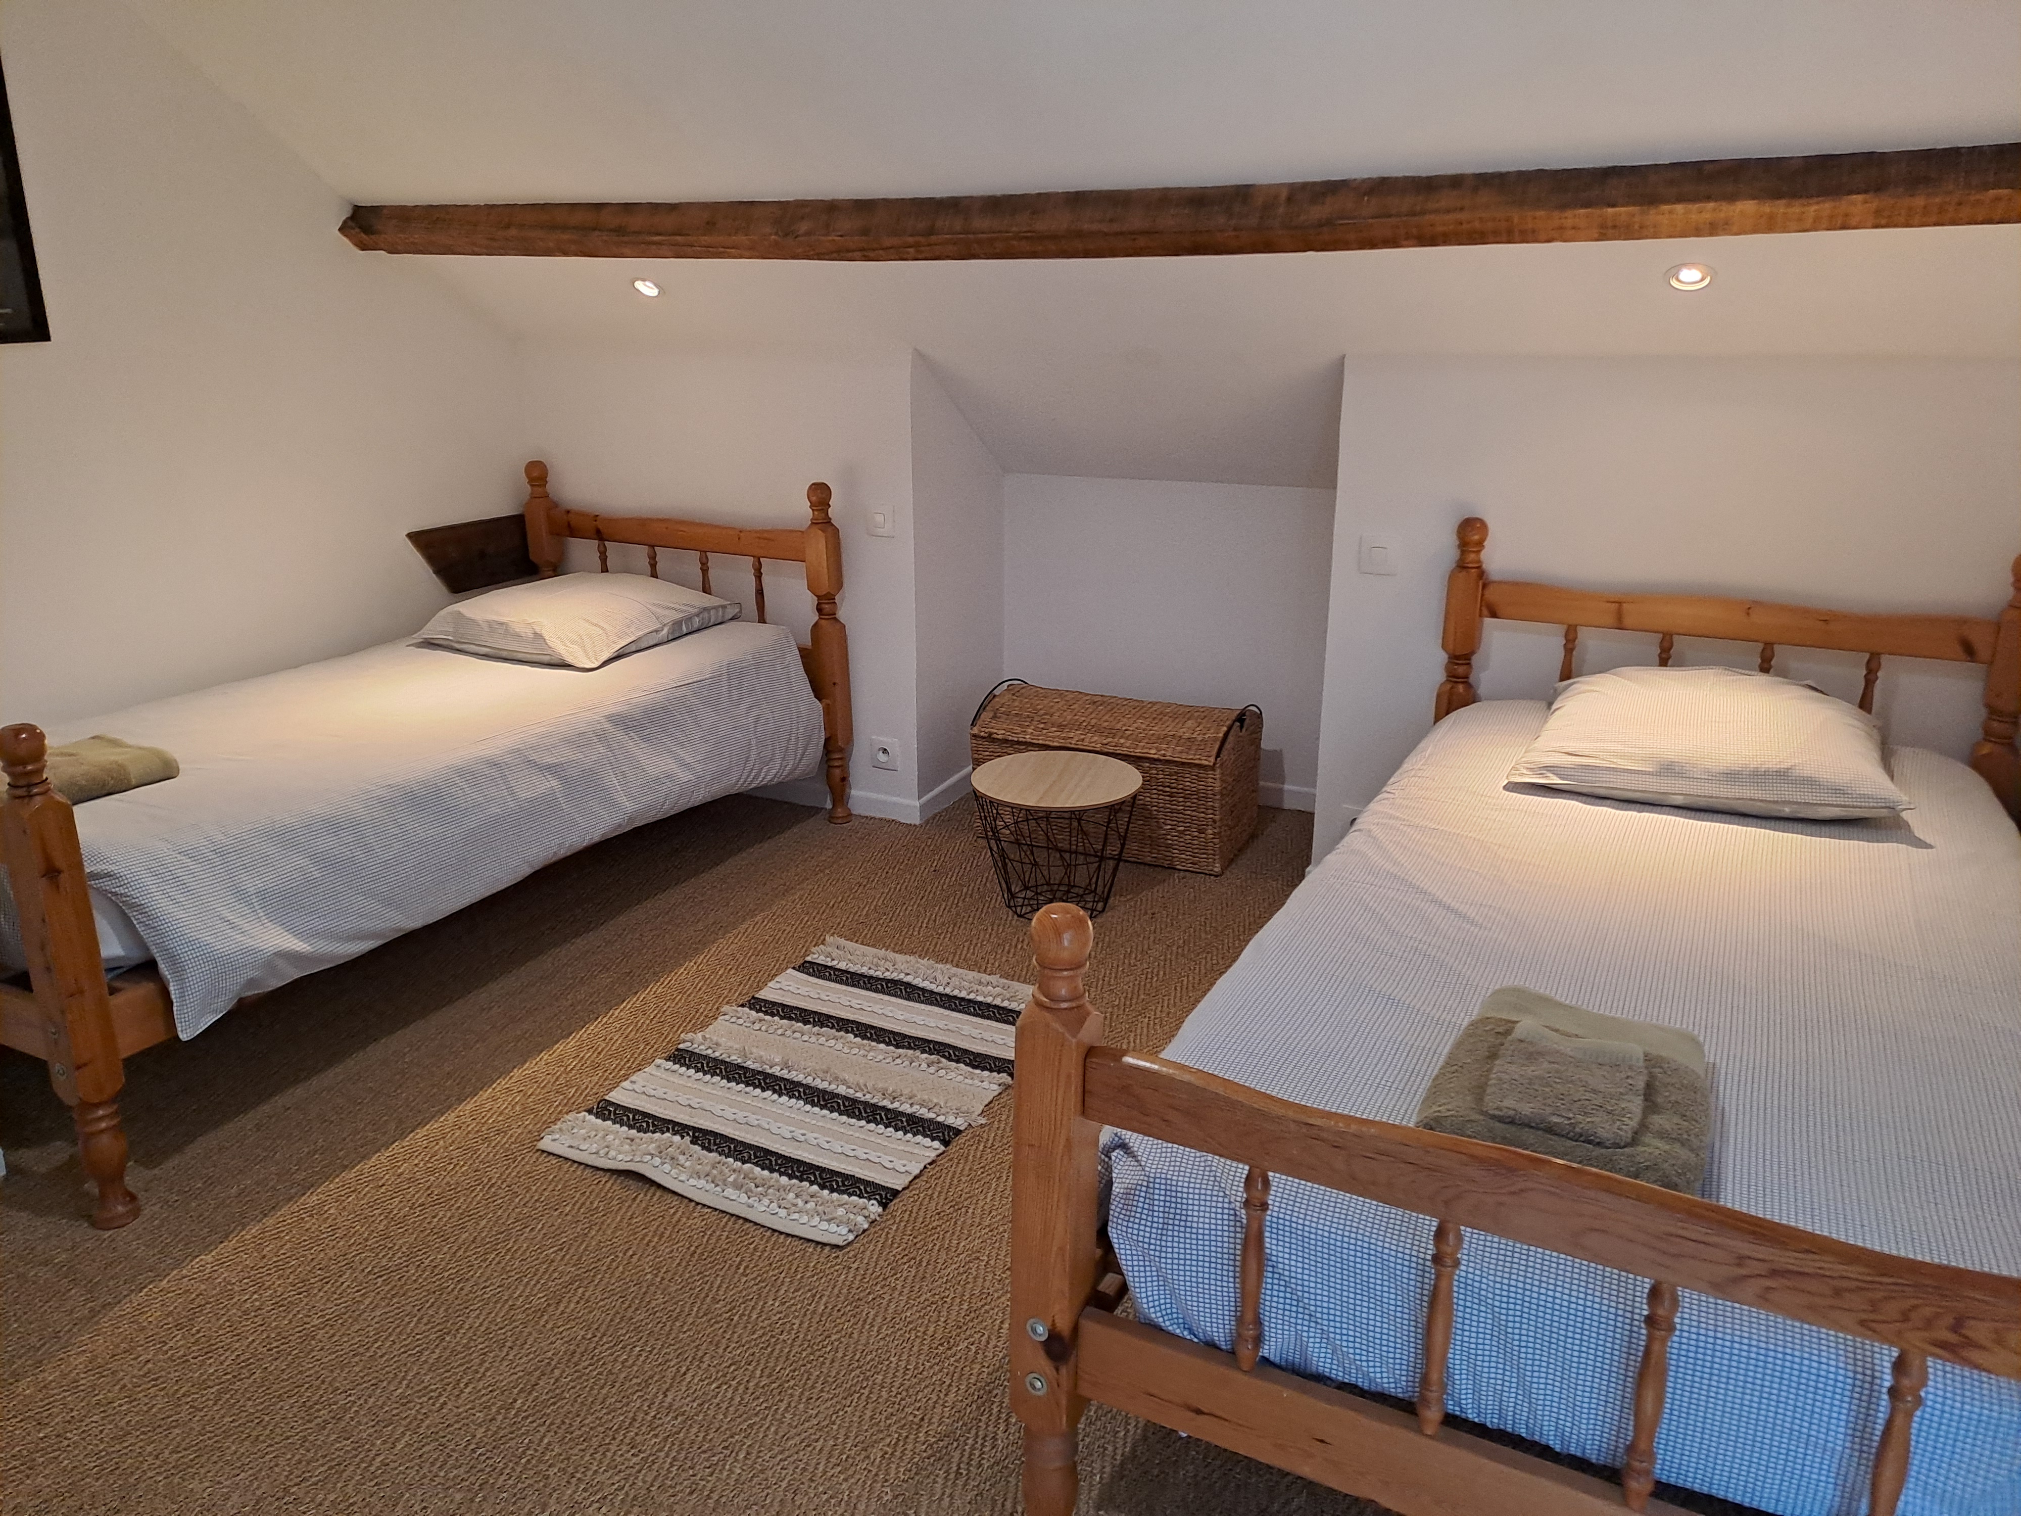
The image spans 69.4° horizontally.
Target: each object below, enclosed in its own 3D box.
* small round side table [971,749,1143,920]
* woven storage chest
[{"bbox_3d":[0.103,0.185,3.313,0.384,0.297,0.384,0,18,0],"label":"small round side table"},{"bbox_3d":[0.279,0.015,3.736,0.655,0.365,0.390,7,19,22],"label":"woven storage chest"}]

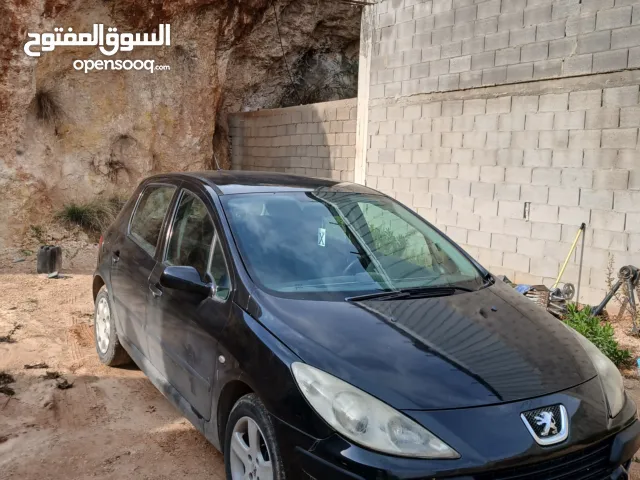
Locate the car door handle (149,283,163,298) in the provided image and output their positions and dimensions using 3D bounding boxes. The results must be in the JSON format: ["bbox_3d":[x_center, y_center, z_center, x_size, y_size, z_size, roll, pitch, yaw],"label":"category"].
[{"bbox_3d":[-0.933,0.286,2.830,0.045,0.060,0.180,-1,7,-36],"label":"car door handle"}]

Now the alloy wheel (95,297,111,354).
[{"bbox_3d":[-1.665,0.679,4.011,0.160,0.440,0.440,-1,7,-36],"label":"alloy wheel"}]

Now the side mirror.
[{"bbox_3d":[-0.645,0.202,2.430,0.235,0.140,0.120,-1,7,-36],"label":"side mirror"}]

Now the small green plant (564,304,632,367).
[{"bbox_3d":[2.373,0.849,4.300,0.500,0.470,0.540,-2,7,-41],"label":"small green plant"}]

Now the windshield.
[{"bbox_3d":[0.169,-0.023,2.738,1.430,0.200,0.940,-1,34,-36],"label":"windshield"}]

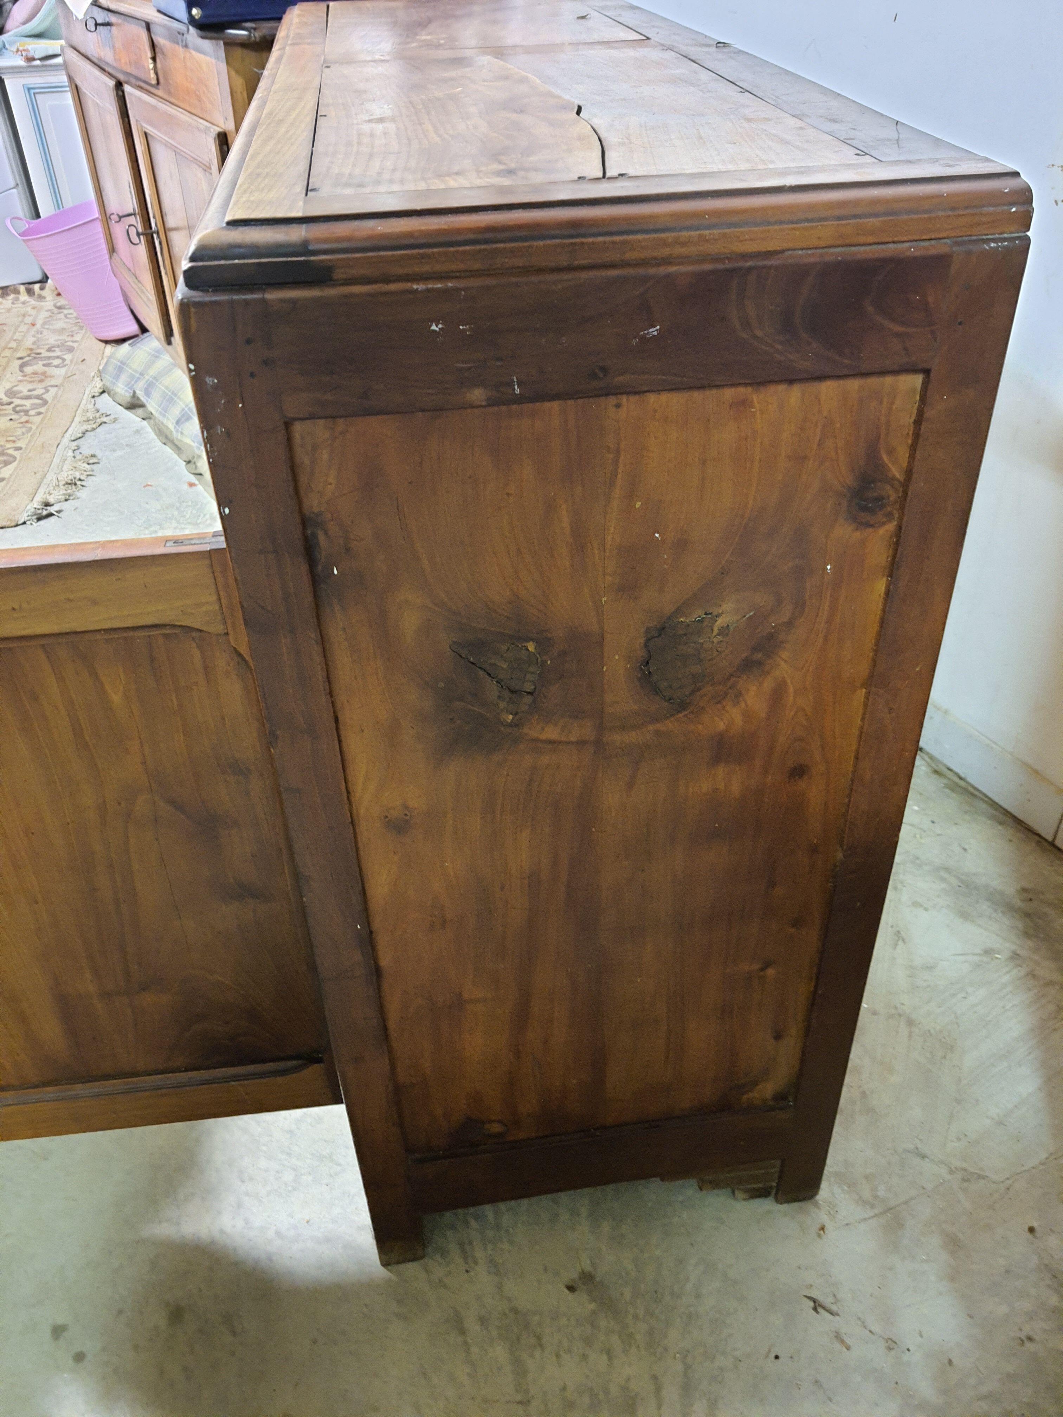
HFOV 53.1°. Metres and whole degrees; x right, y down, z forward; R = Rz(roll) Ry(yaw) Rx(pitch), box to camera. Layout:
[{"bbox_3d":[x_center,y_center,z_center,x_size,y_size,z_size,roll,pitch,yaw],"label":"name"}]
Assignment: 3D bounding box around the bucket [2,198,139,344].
[{"bbox_3d":[-1.523,-1.549,3.717,0.380,0.420,0.370,-23,36,-12],"label":"bucket"}]

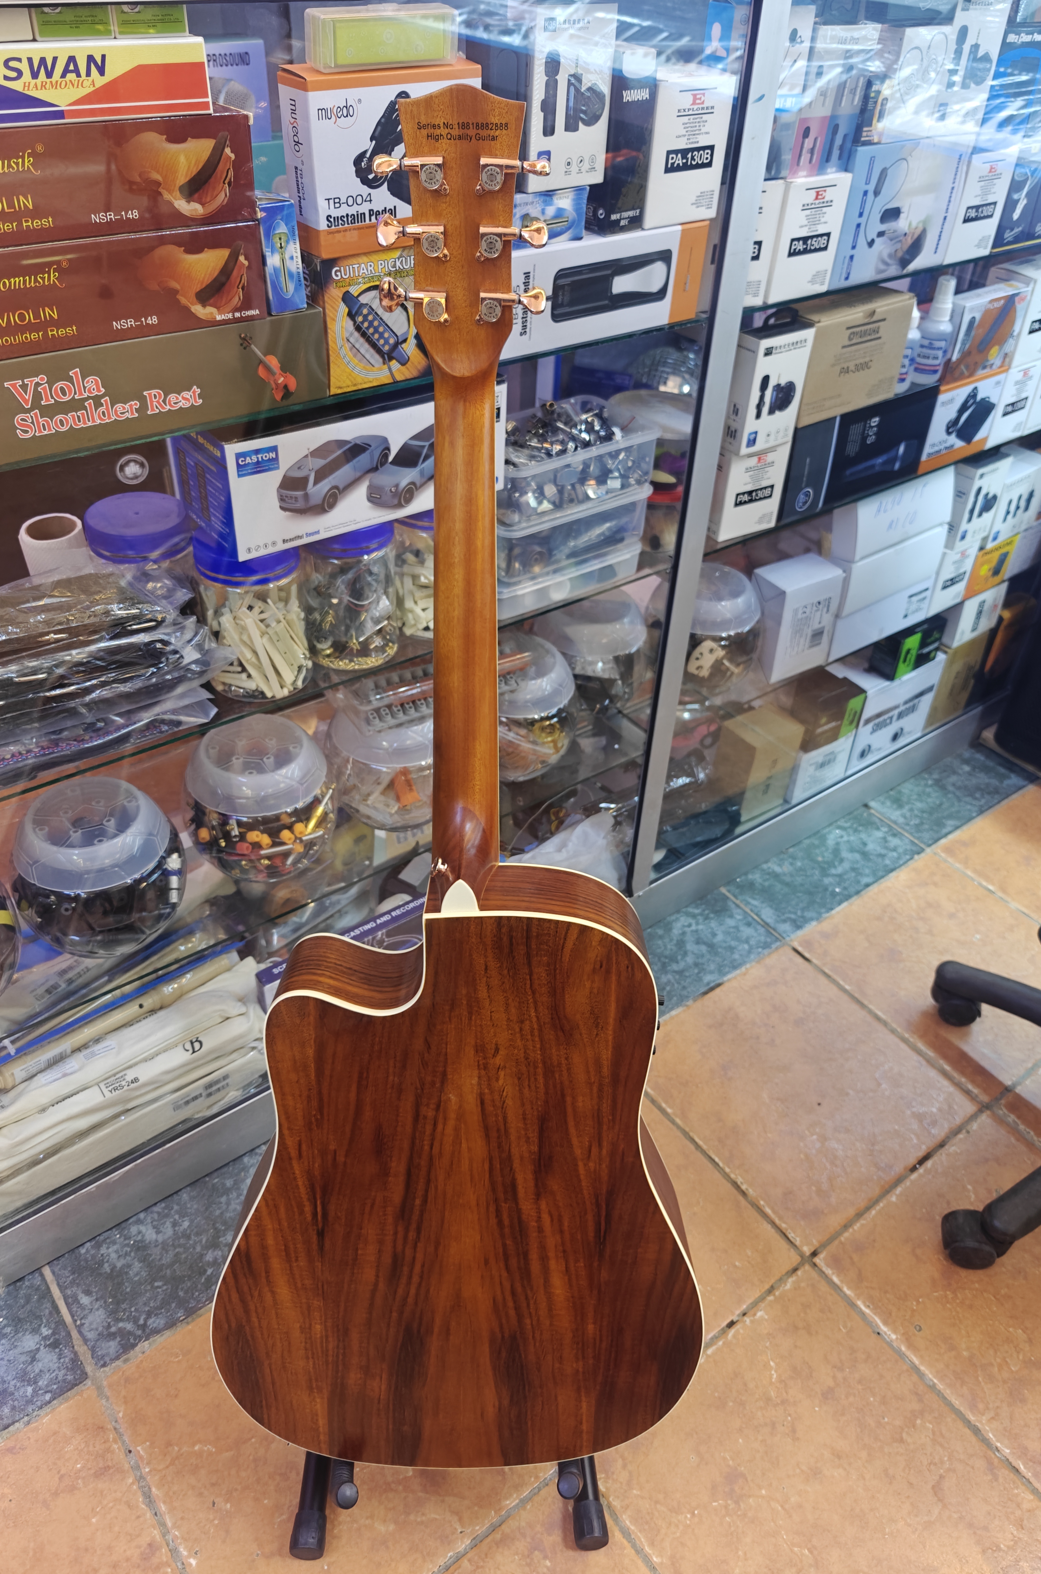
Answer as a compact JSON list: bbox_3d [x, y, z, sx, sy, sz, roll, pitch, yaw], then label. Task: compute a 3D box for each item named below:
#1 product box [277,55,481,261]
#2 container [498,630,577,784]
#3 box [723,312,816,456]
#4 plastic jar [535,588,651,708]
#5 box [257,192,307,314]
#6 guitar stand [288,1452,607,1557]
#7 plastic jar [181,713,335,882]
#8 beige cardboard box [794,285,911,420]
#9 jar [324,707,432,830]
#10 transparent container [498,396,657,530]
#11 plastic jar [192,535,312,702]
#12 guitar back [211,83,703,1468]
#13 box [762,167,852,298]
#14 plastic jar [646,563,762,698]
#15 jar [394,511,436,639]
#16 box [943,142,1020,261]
[{"bbox_3d":[-0.097,-0.466,0.806,0.148,0.112,0.039,-26,47,-30],"label":"product box"},{"bbox_3d":[-0.011,-0.100,1.382,0.164,0.151,0.164,2,39,-1],"label":"container"},{"bbox_3d":[0.267,-0.431,1.182,0.082,0.124,0.028,-23,46,-28],"label":"box"},{"bbox_3d":[0.091,-0.172,1.382,0.150,0.155,0.150,2,39,-1],"label":"plastic jar"},{"bbox_3d":[-0.186,-0.403,0.826,0.027,0.073,0.031,-24,46,-29],"label":"box"},{"bbox_3d":[-0.059,0.483,0.994,0.285,0.300,0.290,2,39,-2],"label":"guitar stand"},{"bbox_3d":[-0.275,0.013,1.166,0.160,0.146,0.160,2,39,-1],"label":"plastic jar"},{"bbox_3d":[0.367,-0.501,1.268,0.176,0.116,0.062,-26,47,-30],"label":"beige cardboard box"},{"bbox_3d":[-0.151,-0.042,1.301,0.164,0.151,0.164,2,39,-1],"label":"jar"},{"bbox_3d":[0.026,-0.327,1.094,0.197,0.066,0.120,-24,46,-29],"label":"transparent container"},{"bbox_3d":[-0.245,-0.163,1.006,0.095,0.147,0.095,2,39,-1],"label":"plastic jar"},{"bbox_3d":[-0.043,0.068,0.823,0.402,1.035,0.128,1,19,-2],"label":"guitar back"},{"bbox_3d":[0.279,-0.586,1.156,0.099,0.114,0.067,-24,46,-29],"label":"box"},{"bbox_3d":[0.239,-0.203,1.429,0.151,0.156,0.151,2,39,-1],"label":"plastic jar"},{"bbox_3d":[-0.075,-0.223,1.059,0.091,0.142,0.091,2,39,-1],"label":"jar"},{"bbox_3d":[0.501,-0.673,1.255,0.091,0.109,0.067,-24,46,-29],"label":"box"}]

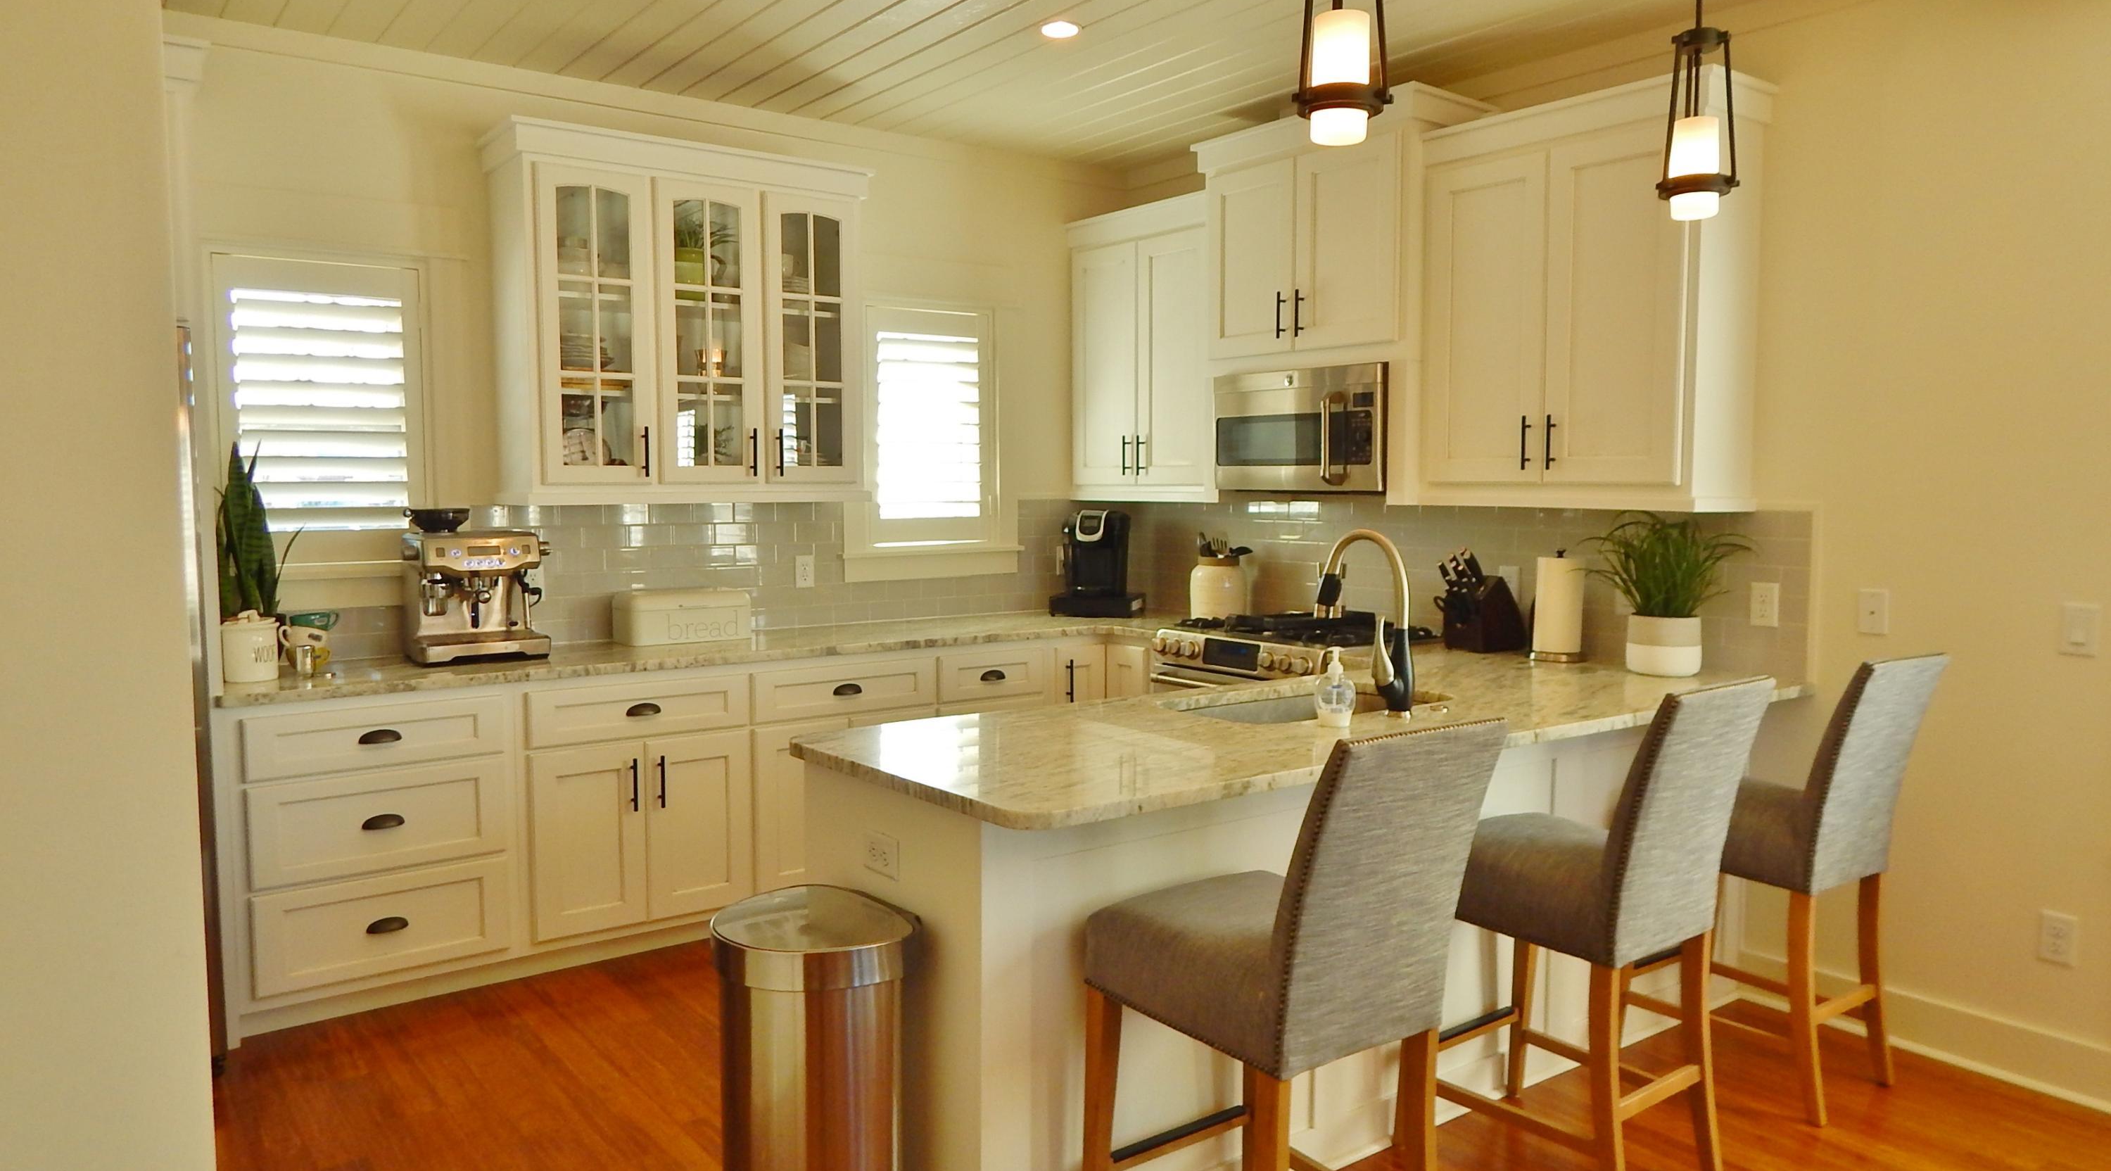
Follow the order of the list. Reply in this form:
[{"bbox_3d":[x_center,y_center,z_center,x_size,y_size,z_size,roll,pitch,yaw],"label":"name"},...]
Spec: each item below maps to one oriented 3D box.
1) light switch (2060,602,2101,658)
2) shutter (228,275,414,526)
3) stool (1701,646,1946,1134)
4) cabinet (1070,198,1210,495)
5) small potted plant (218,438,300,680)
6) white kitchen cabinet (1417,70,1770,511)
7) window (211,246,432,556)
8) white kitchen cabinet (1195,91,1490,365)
[{"bbox_3d":[2.369,0.103,3.100,0.010,0.118,0.076,-3,5,-36],"label":"light switch"},{"bbox_3d":[-2.208,-0.520,4.046,0.472,0.725,0.060,-3,5,-36],"label":"shutter"},{"bbox_3d":[1.705,0.662,3.201,0.390,1.050,0.600,-3,5,-36],"label":"stool"},{"bbox_3d":[0.462,-0.903,5.380,0.345,1.145,0.875,-3,5,-36],"label":"cabinet"},{"bbox_3d":[-2.204,-0.065,3.704,0.200,0.645,0.200,-3,5,-36],"label":"small potted plant"},{"bbox_3d":[1.527,-0.781,3.880,0.345,1.126,0.907,-3,5,-36],"label":"white kitchen cabinet"},{"bbox_3d":[-2.199,-0.518,4.053,0.575,0.910,0.090,-3,5,-36],"label":"window"},{"bbox_3d":[0.963,-1.144,4.596,0.430,0.830,1.010,-3,5,-36],"label":"white kitchen cabinet"}]

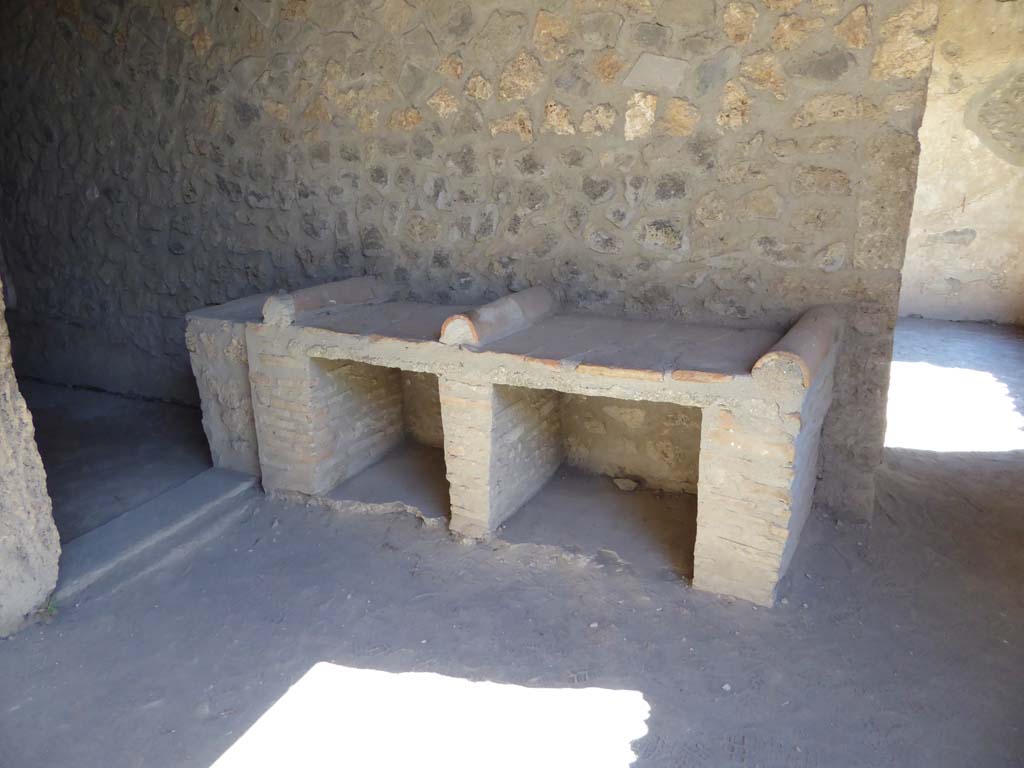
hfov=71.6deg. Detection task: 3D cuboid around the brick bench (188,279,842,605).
[{"bbox_3d":[-0.116,0.090,3.268,2.789,0.921,0.780,7,19,24],"label":"brick bench"}]

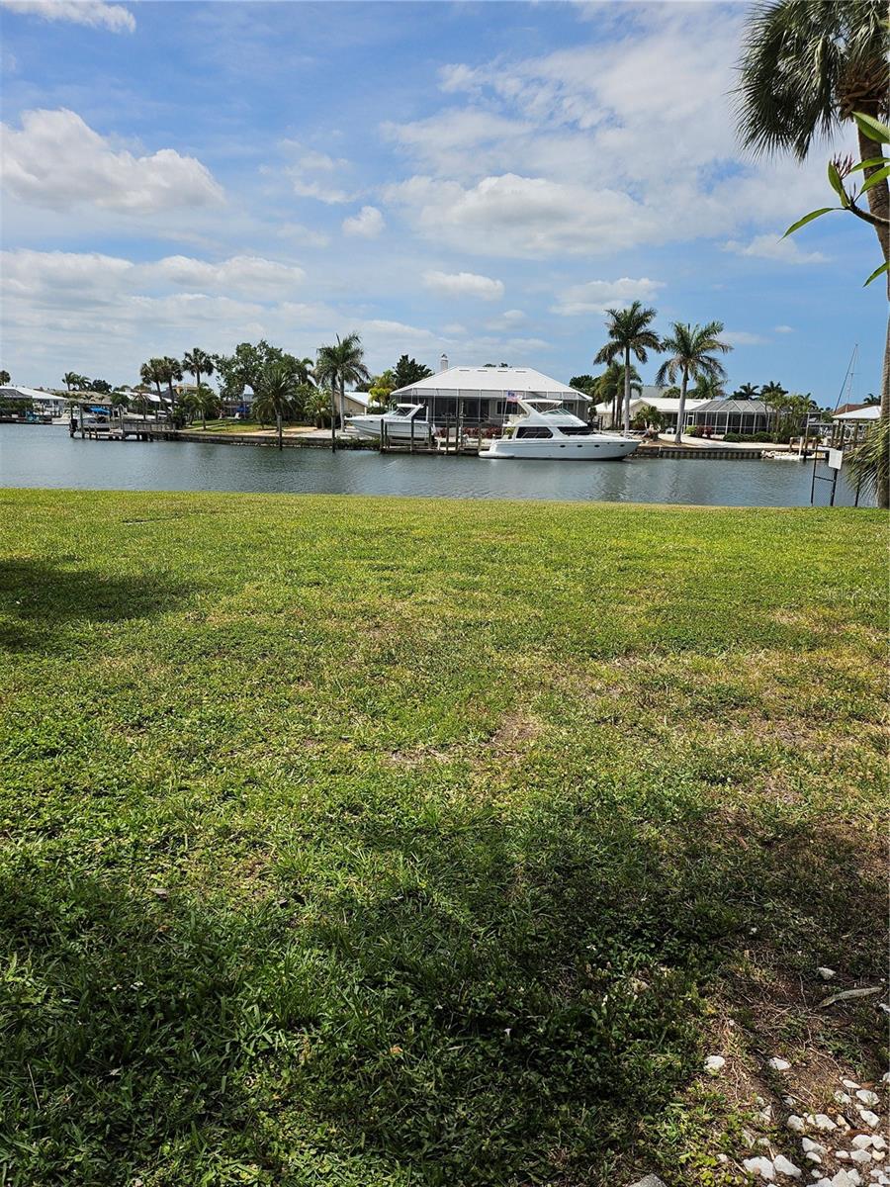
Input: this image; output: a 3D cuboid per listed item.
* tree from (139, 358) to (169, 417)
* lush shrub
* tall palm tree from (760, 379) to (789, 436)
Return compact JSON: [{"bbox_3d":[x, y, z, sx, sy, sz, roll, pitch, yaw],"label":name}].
[{"bbox_3d":[-33.399,-23.220,94.360,3.400,7.170,3.230,1,12,0],"label":"tree"},{"bbox_3d":[32.311,-16.465,86.300,6.300,1.370,2.000,0,12,-5],"label":"lush shrub"},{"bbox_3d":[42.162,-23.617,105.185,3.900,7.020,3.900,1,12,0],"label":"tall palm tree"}]

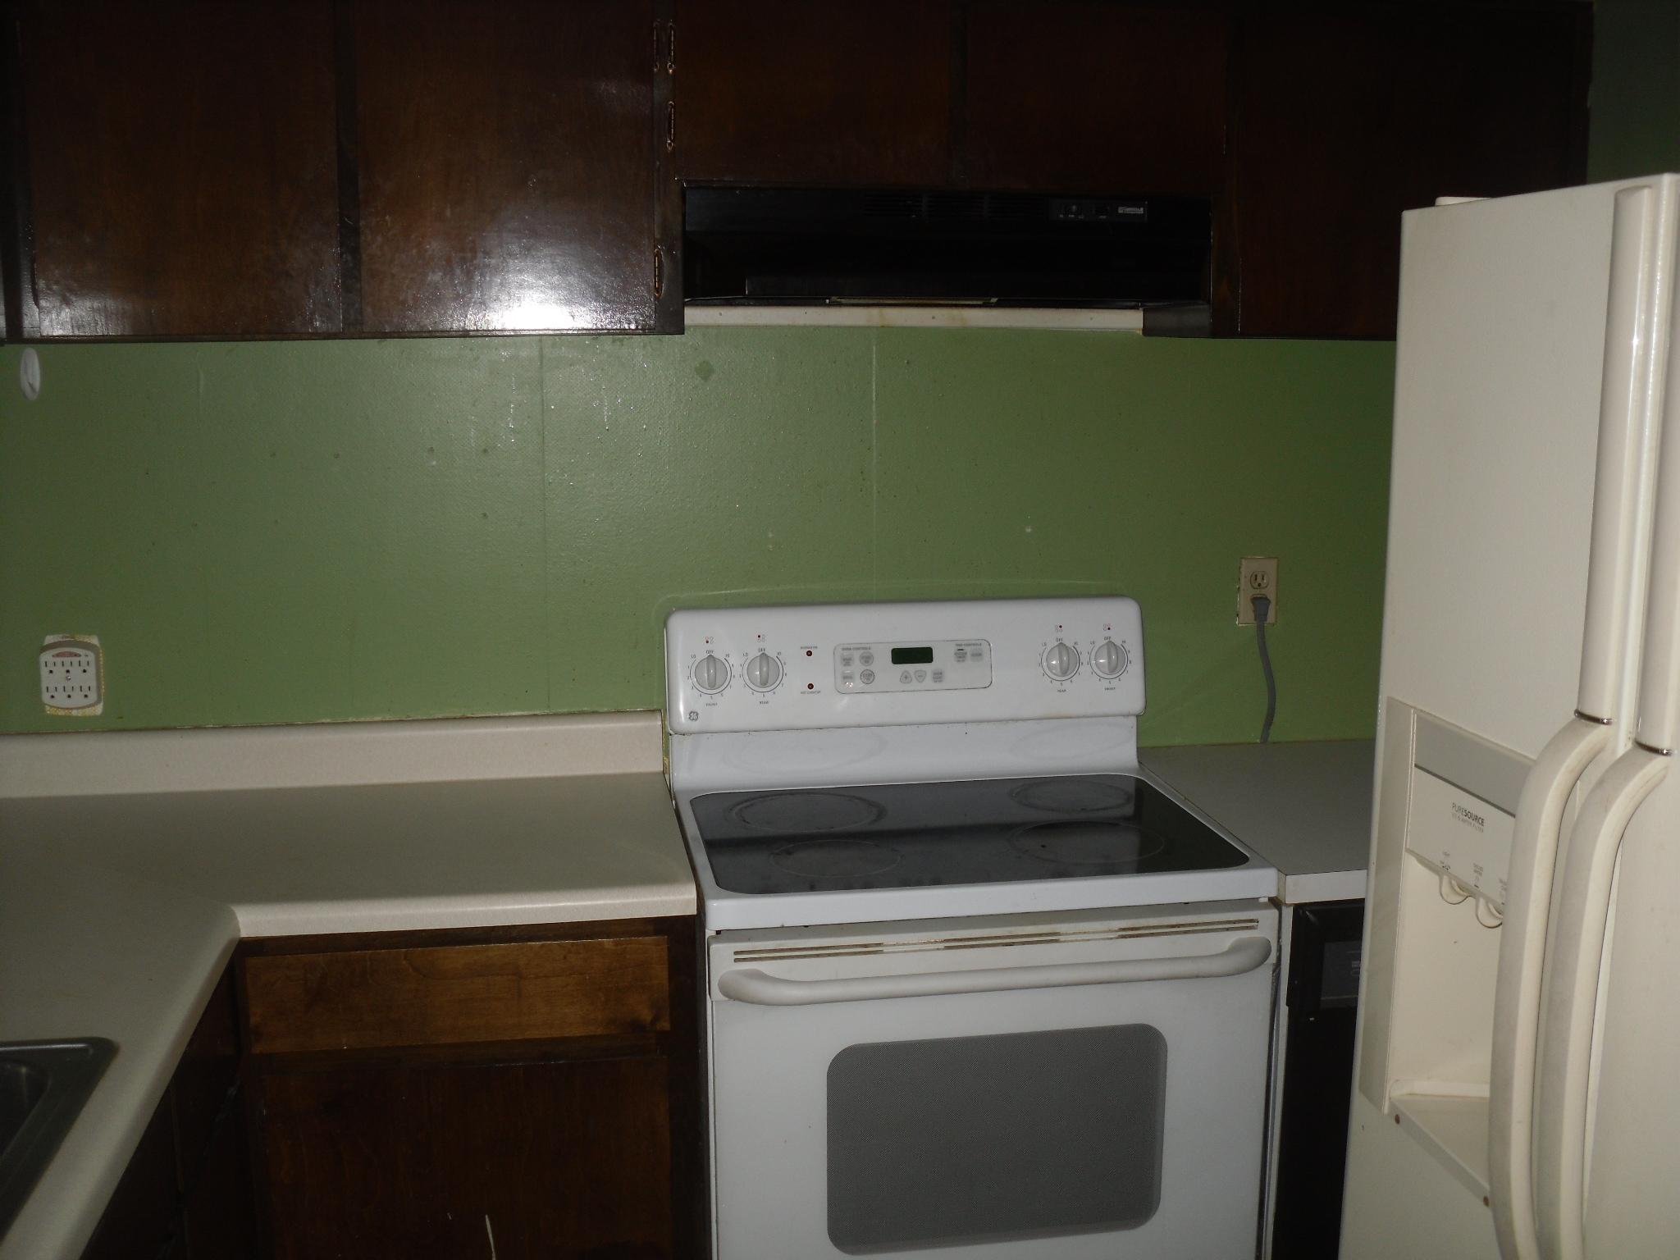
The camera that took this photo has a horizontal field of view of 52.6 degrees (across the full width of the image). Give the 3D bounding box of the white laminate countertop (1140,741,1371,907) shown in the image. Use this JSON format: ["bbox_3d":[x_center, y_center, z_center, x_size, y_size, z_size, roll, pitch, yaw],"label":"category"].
[{"bbox_3d":[0.839,0.273,2.610,0.630,0.038,0.680,-2,10,-10],"label":"white laminate countertop"}]

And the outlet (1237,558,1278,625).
[{"bbox_3d":[0.710,-0.065,2.879,0.070,0.114,0.010,-2,10,-10],"label":"outlet"}]

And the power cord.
[{"bbox_3d":[0.719,0.071,2.887,0.046,0.266,0.040,-2,10,-10],"label":"power cord"}]

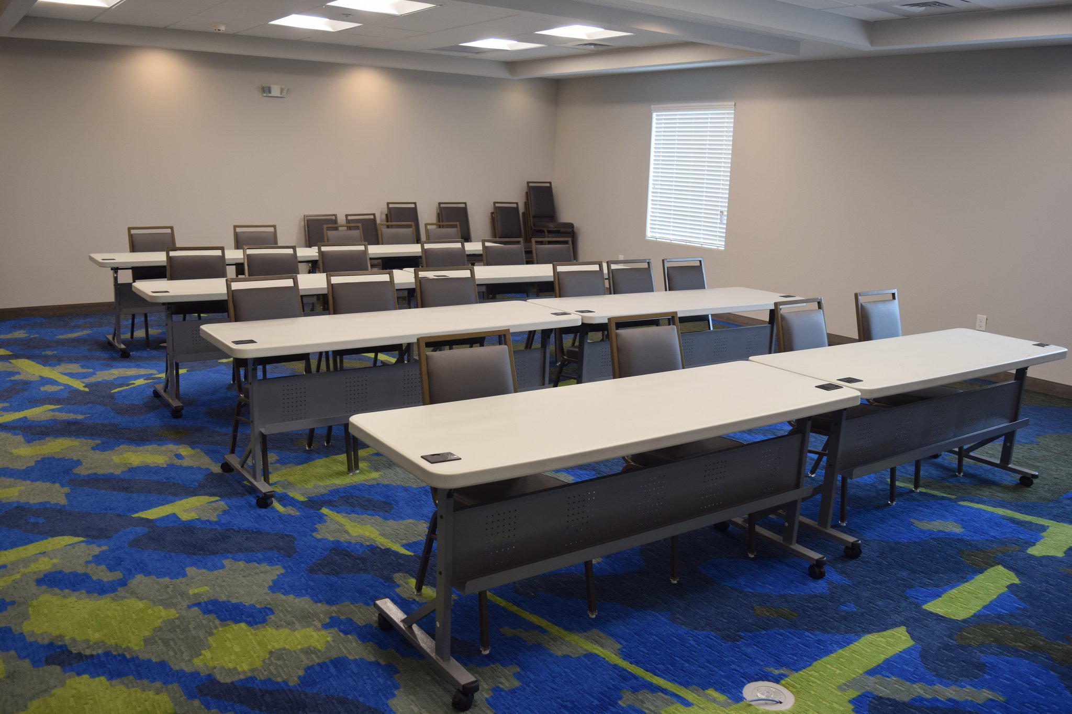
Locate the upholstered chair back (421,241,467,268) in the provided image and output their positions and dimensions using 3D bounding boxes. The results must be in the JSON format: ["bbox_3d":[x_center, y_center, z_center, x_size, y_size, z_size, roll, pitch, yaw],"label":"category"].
[{"bbox_3d":[-0.682,-0.646,6.731,0.410,0.450,0.100,-7,5,-35],"label":"upholstered chair back"}]

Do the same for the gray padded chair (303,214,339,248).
[{"bbox_3d":[-2.110,-0.990,9.200,0.450,0.917,0.565,-6,15,-35],"label":"gray padded chair"}]

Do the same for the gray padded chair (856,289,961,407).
[{"bbox_3d":[1.921,0.149,4.593,0.450,0.917,0.565,-6,15,-33],"label":"gray padded chair"}]

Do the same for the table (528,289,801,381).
[{"bbox_3d":[0.842,0.010,5.484,1.830,0.728,0.610,-7,15,-35],"label":"table"}]

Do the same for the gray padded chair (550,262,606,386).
[{"bbox_3d":[0.394,-0.096,5.501,0.460,0.920,0.550,-7,15,-35],"label":"gray padded chair"}]

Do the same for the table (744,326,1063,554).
[{"bbox_3d":[1.798,0.339,4.154,1.830,0.728,0.610,-7,15,-35],"label":"table"}]

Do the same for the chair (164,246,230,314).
[{"bbox_3d":[-2.047,-0.211,5.591,0.450,0.917,0.565,-6,15,-34],"label":"chair"}]

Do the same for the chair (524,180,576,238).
[{"bbox_3d":[0.182,-1.651,10.846,0.450,0.917,0.565,-6,15,-33],"label":"chair"}]

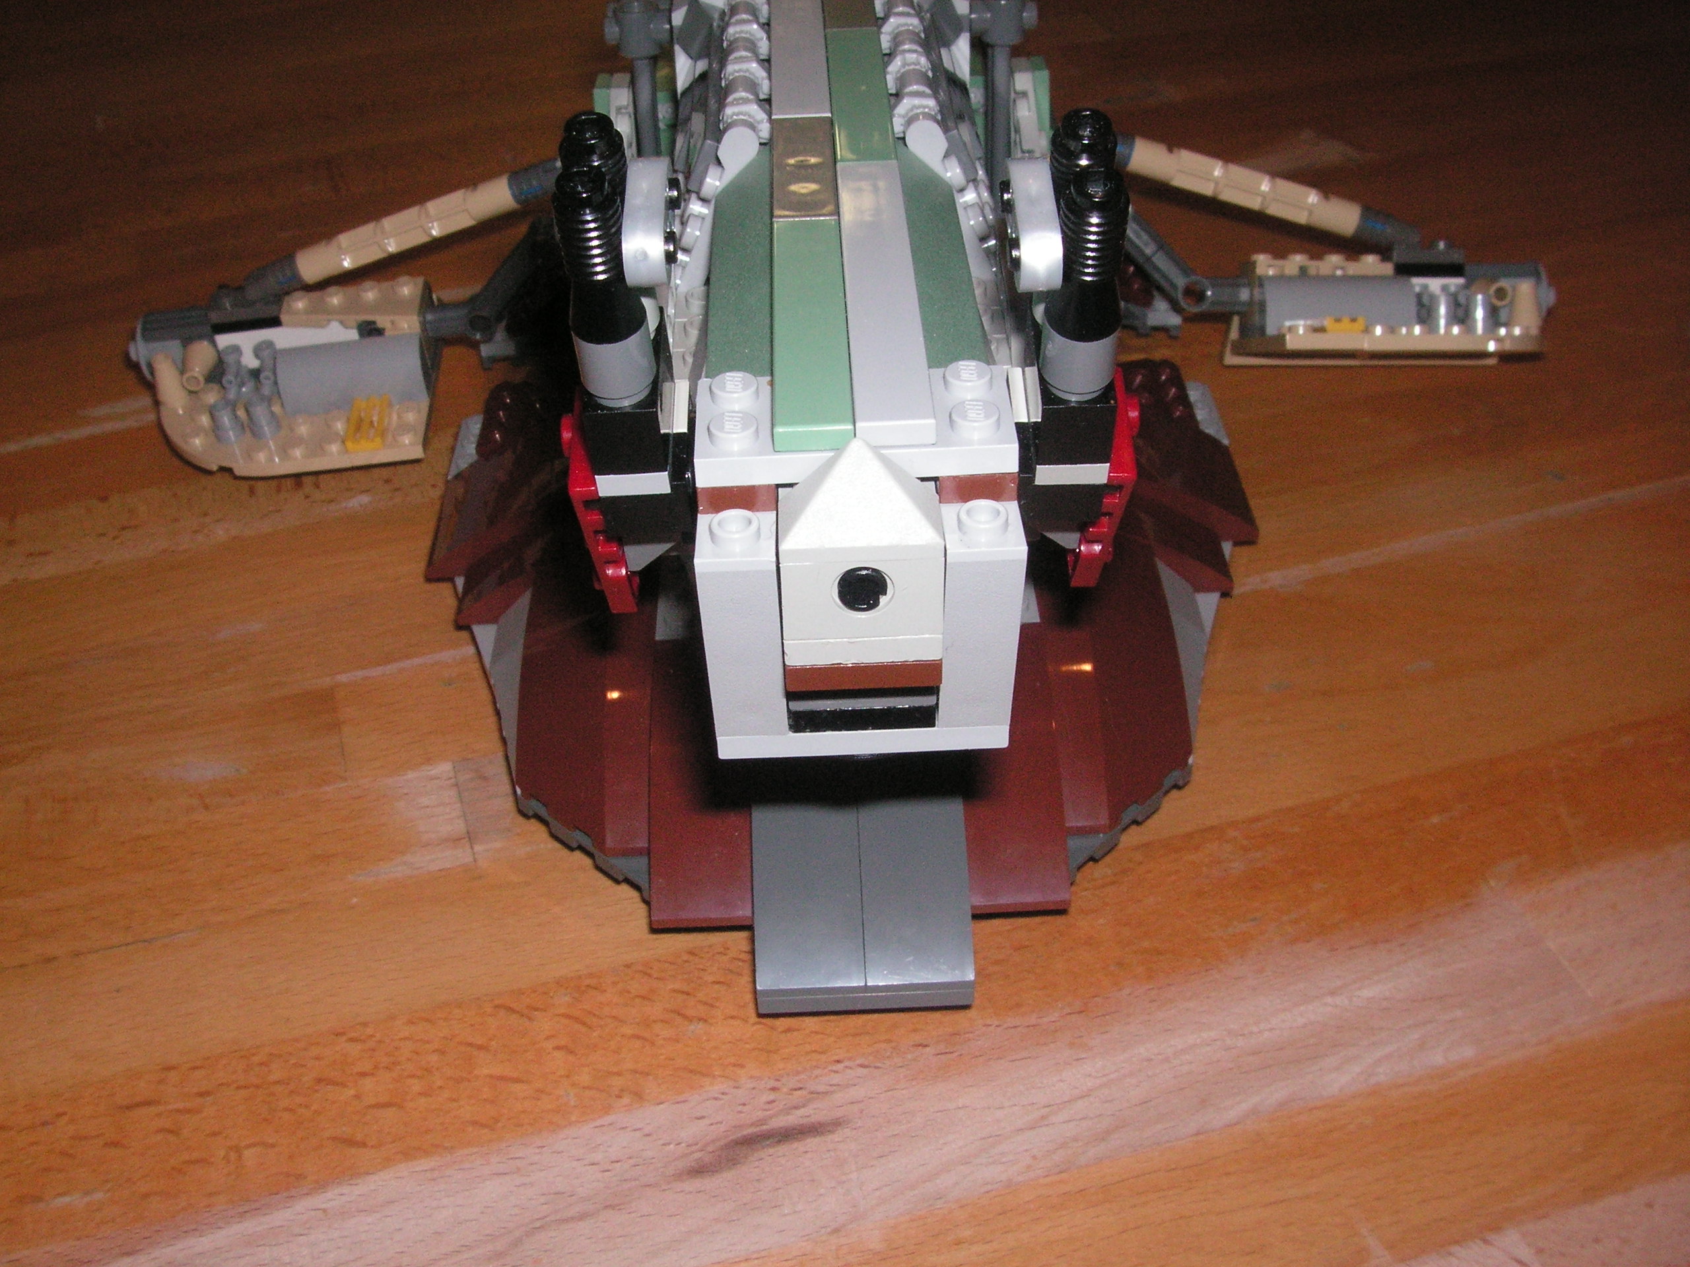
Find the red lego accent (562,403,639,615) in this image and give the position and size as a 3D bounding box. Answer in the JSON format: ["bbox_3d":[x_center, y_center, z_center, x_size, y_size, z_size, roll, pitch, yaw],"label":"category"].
[{"bbox_3d":[-0.029,-0.012,0.221,0.005,0.033,0.016,-2,53,-1],"label":"red lego accent"}]

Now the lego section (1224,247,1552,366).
[{"bbox_3d":[0.116,-0.069,0.395,0.068,0.024,0.036,0,9,-1],"label":"lego section"}]

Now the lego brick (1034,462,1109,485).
[{"bbox_3d":[0.025,-0.024,0.208,0.008,0.003,0.016,-2,53,-1],"label":"lego brick"}]

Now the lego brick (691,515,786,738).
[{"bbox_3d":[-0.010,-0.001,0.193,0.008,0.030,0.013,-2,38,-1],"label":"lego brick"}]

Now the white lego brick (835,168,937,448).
[{"bbox_3d":[0.004,-0.039,0.208,0.008,0.003,0.062,-2,38,-1],"label":"white lego brick"}]

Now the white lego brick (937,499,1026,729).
[{"bbox_3d":[0.014,-0.002,0.194,0.008,0.030,0.016,-2,37,-1],"label":"white lego brick"}]

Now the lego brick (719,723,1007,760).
[{"bbox_3d":[0.002,0.008,0.208,0.032,0.003,0.011,-2,38,-1],"label":"lego brick"}]

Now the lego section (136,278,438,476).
[{"bbox_3d":[-0.123,-0.055,0.403,0.065,0.026,0.032,-7,39,-7],"label":"lego section"}]

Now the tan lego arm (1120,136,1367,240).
[{"bbox_3d":[0.088,-0.097,0.407,0.059,0.008,0.008,9,34,-22],"label":"tan lego arm"}]

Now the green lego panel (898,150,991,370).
[{"bbox_3d":[0.012,-0.043,0.222,0.009,0.009,0.062,-2,37,-1],"label":"green lego panel"}]

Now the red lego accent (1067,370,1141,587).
[{"bbox_3d":[0.031,-0.015,0.222,0.005,0.033,0.016,-2,53,-1],"label":"red lego accent"}]

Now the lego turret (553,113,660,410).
[{"bbox_3d":[-0.026,-0.040,0.200,0.009,0.030,0.016,-2,38,-1],"label":"lego turret"}]

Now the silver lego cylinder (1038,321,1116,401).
[{"bbox_3d":[0.025,-0.030,0.193,0.008,0.010,0.008,-2,53,-1],"label":"silver lego cylinder"}]

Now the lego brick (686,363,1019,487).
[{"bbox_3d":[0.001,-0.022,0.188,0.032,0.005,0.016,-2,37,-1],"label":"lego brick"}]

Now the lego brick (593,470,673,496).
[{"bbox_3d":[-0.023,-0.022,0.208,0.008,0.003,0.016,-2,53,-1],"label":"lego brick"}]

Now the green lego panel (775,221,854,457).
[{"bbox_3d":[-0.004,-0.034,0.202,0.008,0.003,0.047,-2,38,-1],"label":"green lego panel"}]

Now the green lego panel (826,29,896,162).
[{"bbox_3d":[0.002,-0.072,0.251,0.008,0.003,0.046,-2,38,-1],"label":"green lego panel"}]

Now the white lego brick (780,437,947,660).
[{"bbox_3d":[0.002,-0.010,0.188,0.016,0.022,0.016,-2,37,-1],"label":"white lego brick"}]

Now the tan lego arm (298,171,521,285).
[{"bbox_3d":[-0.095,-0.087,0.403,0.056,0.008,0.008,-14,35,19],"label":"tan lego arm"}]

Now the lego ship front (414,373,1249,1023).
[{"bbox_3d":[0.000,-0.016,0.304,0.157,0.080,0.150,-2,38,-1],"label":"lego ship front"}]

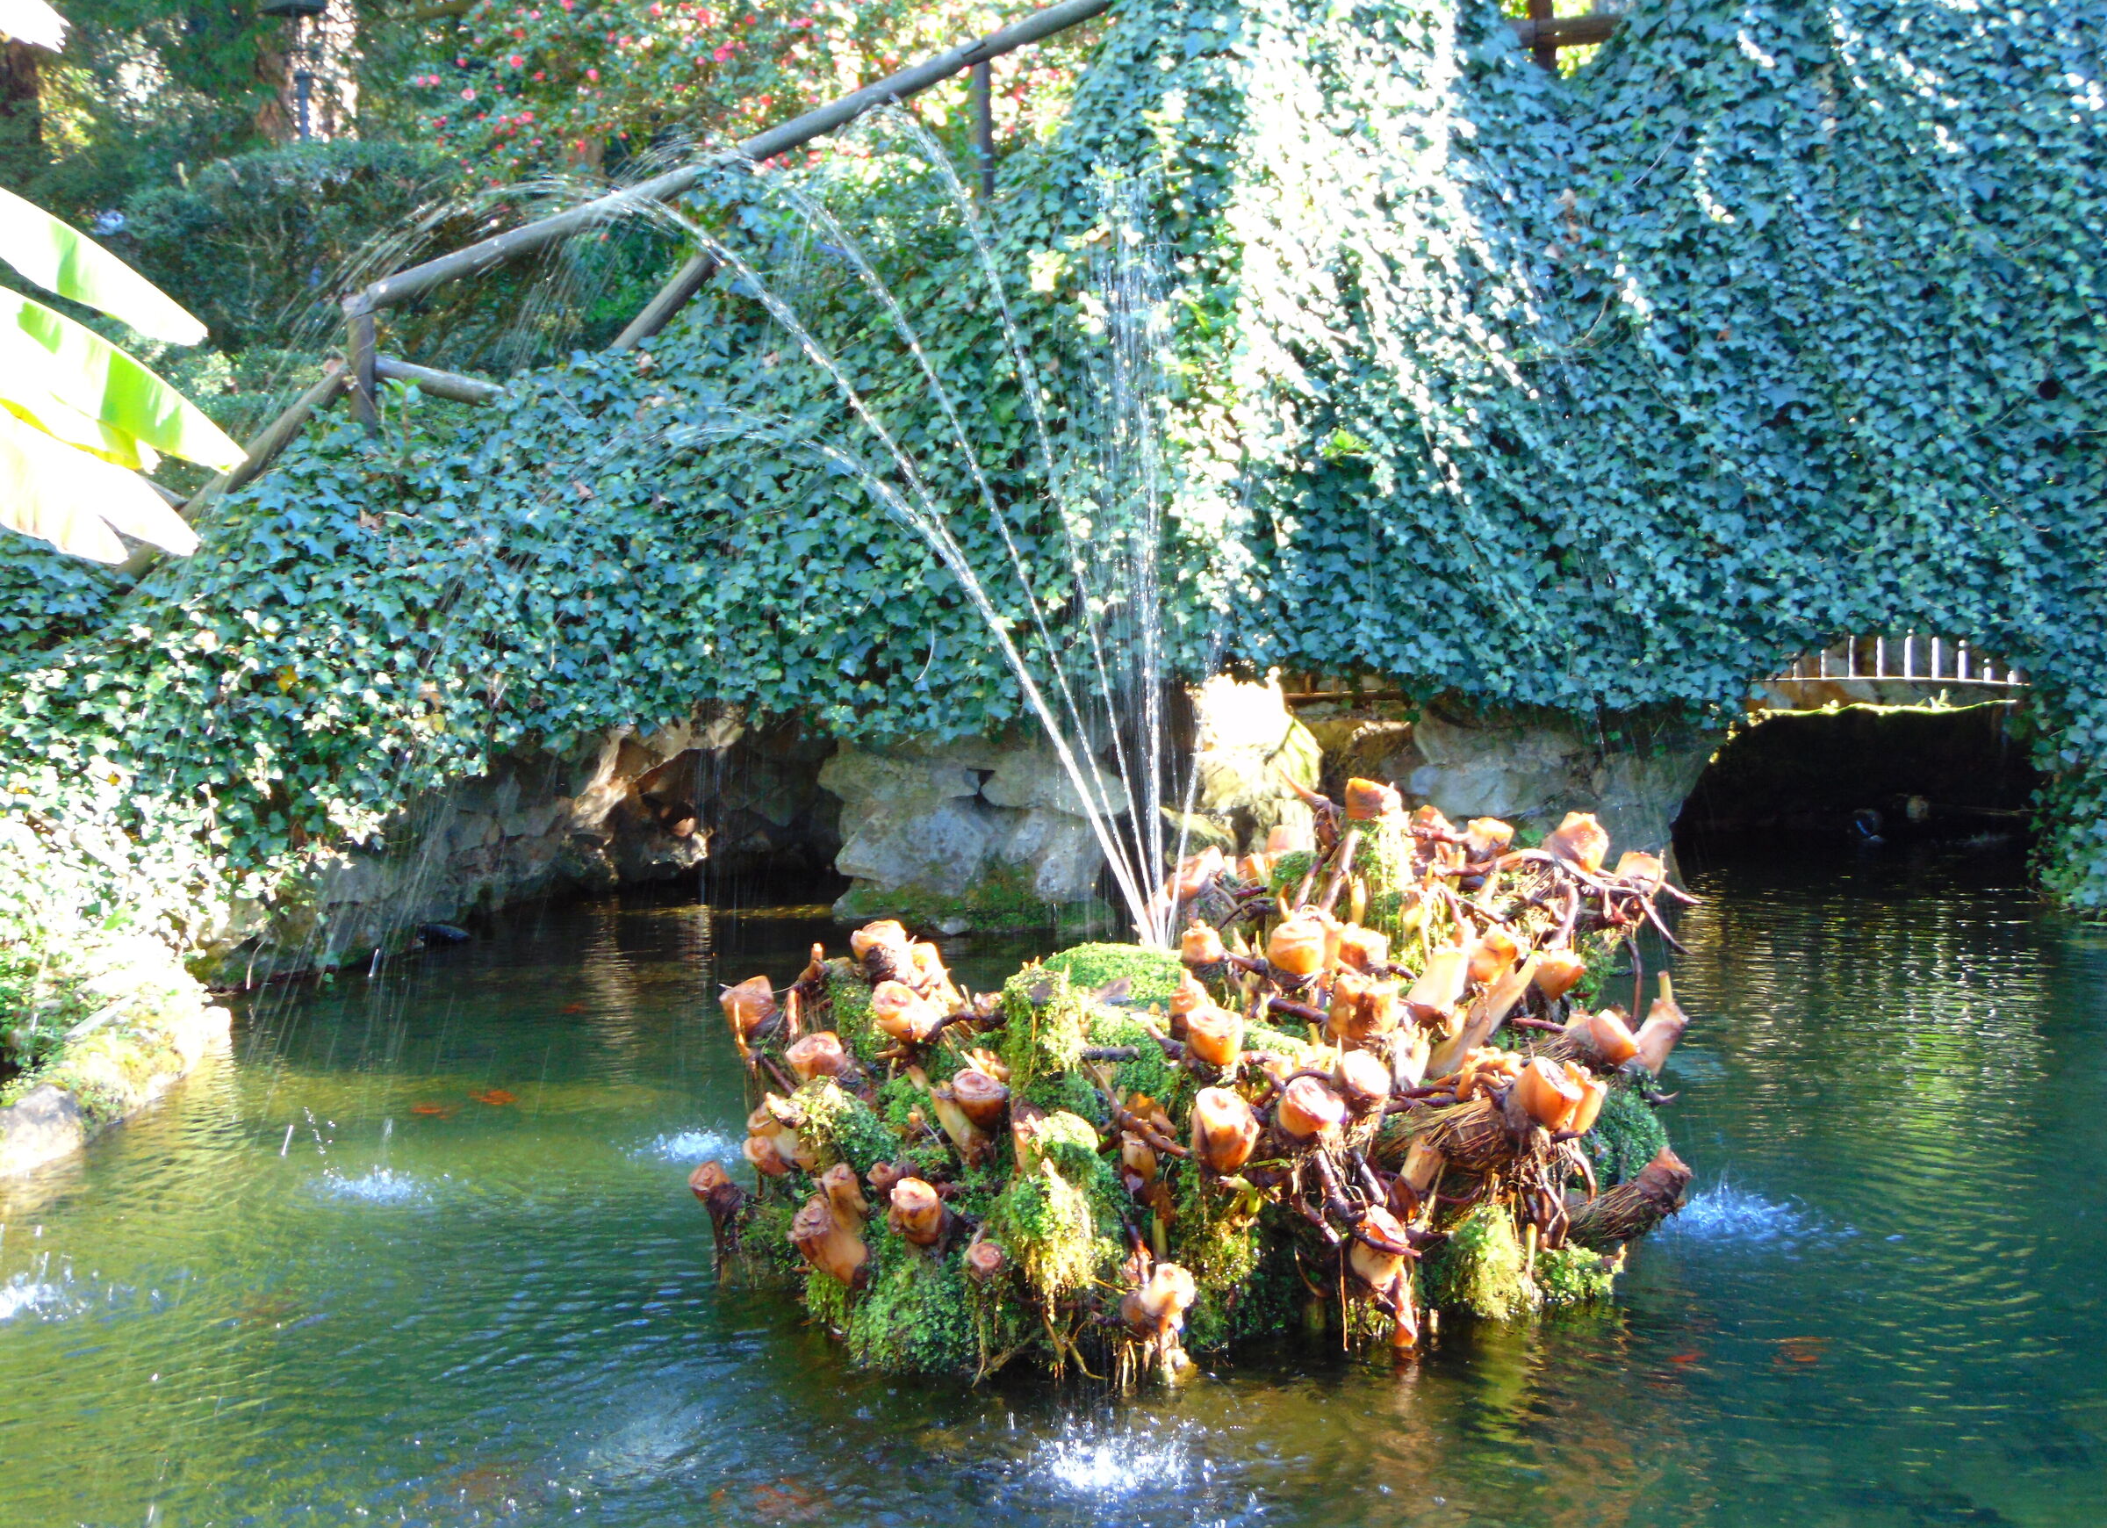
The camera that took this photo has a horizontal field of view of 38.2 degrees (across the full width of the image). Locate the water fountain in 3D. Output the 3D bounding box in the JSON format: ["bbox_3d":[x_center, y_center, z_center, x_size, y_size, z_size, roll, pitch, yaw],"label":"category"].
[{"bbox_3d":[0.245,0.470,5.200,1.660,0.840,1.400,0,3,0],"label":"water fountain"}]

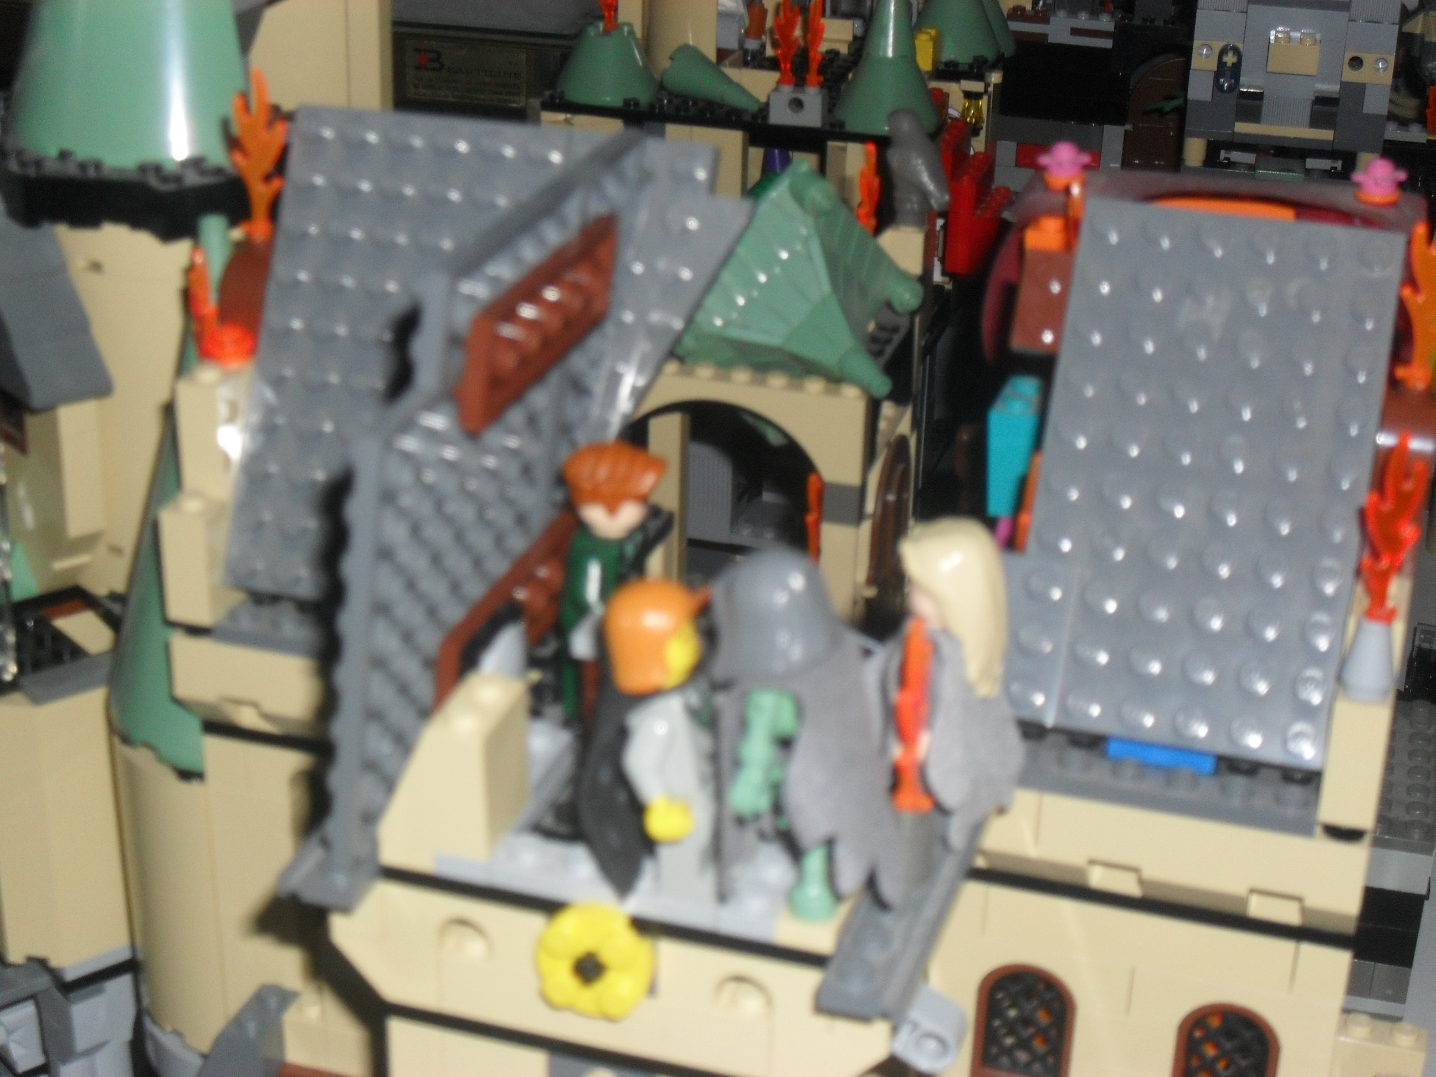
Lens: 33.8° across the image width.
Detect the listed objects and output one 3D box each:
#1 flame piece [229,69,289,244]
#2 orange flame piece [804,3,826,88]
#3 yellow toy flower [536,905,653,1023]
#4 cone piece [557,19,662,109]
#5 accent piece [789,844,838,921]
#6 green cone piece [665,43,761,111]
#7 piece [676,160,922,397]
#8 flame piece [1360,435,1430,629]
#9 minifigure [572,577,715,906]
[{"bbox_3d":[-0.074,-0.062,0.379,0.011,0.029,0.004,11,29,18],"label":"flame piece"},{"bbox_3d":[0.029,-0.145,0.688,0.004,0.029,0.010,23,34,36],"label":"orange flame piece"},{"bbox_3d":[-0.016,0.056,0.313,0.016,0.016,0.004,9,28,14],"label":"yellow toy flower"},{"bbox_3d":[-0.033,-0.145,0.712,0.032,0.021,0.032,1,27,-1],"label":"cone piece"},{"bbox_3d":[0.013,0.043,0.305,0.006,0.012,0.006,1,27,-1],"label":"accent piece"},{"bbox_3d":[0.000,-0.135,0.703,0.030,0.016,0.016,29,37,26],"label":"green cone piece"},{"bbox_3d":[0.020,-0.061,0.508,0.047,0.038,0.049,9,28,14],"label":"piece"},{"bbox_3d":[0.095,-0.002,0.332,0.004,0.029,0.011,-19,33,-34],"label":"flame piece"},{"bbox_3d":[-0.009,0.024,0.308,0.018,0.043,0.021,2,27,1],"label":"minifigure"}]

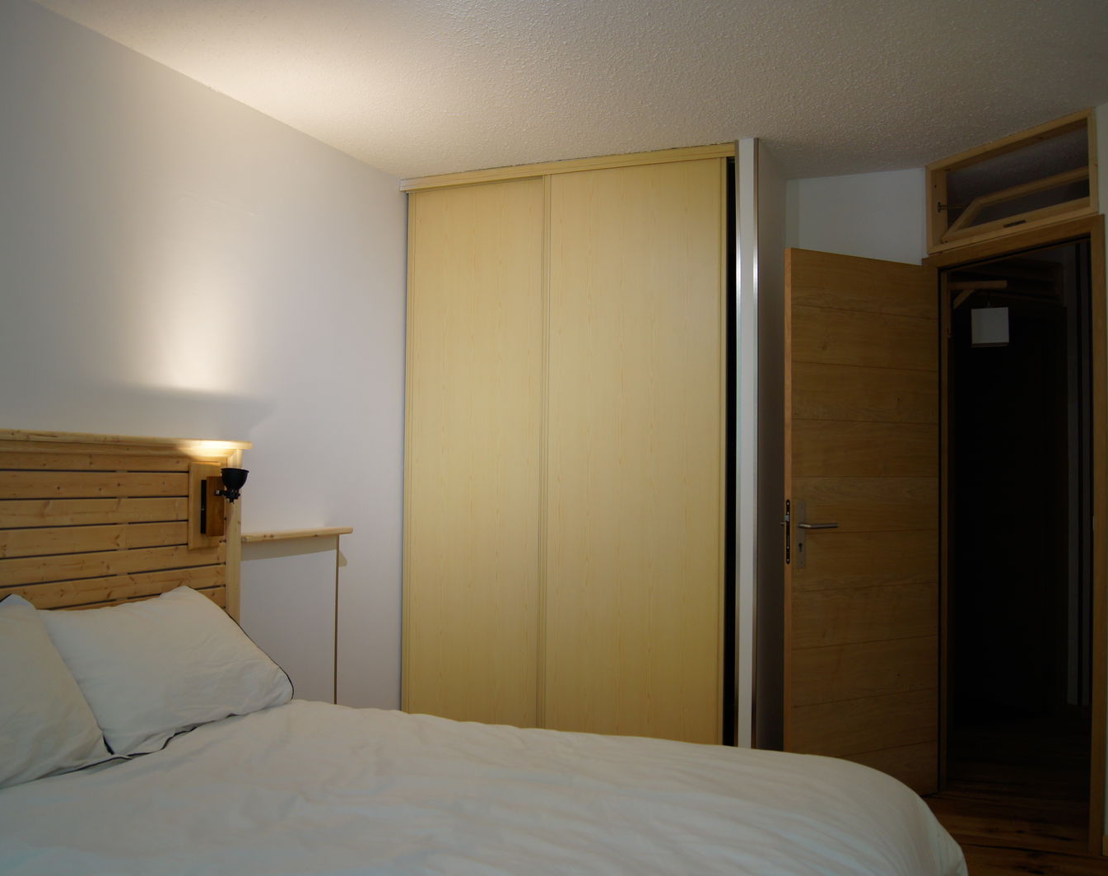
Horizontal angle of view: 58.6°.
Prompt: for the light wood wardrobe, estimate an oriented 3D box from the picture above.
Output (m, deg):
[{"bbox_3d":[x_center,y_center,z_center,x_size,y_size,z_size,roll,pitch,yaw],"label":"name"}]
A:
[{"bbox_3d":[0.115,0.129,4.188,1.450,2.450,0.580,0,-1,23],"label":"light wood wardrobe"}]

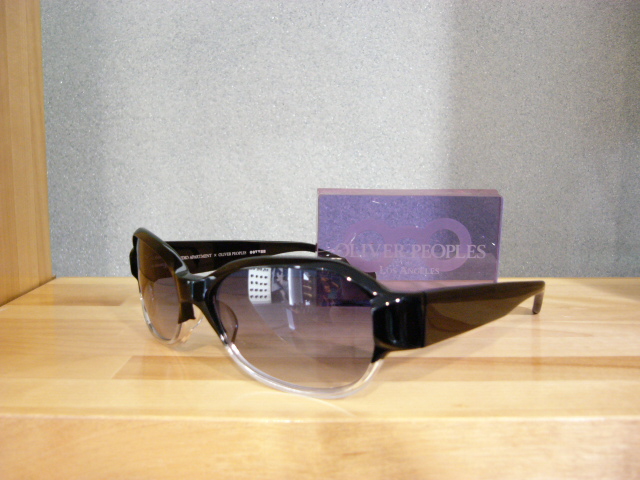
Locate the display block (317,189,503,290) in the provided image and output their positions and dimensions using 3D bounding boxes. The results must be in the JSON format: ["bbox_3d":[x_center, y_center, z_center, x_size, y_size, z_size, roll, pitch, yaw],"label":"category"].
[{"bbox_3d":[0.044,0.004,0.325,0.089,0.057,0.014,1,15,3],"label":"display block"}]

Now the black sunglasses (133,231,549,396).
[{"bbox_3d":[0.011,0.016,0.281,0.142,0.049,0.162,8,12,40],"label":"black sunglasses"}]

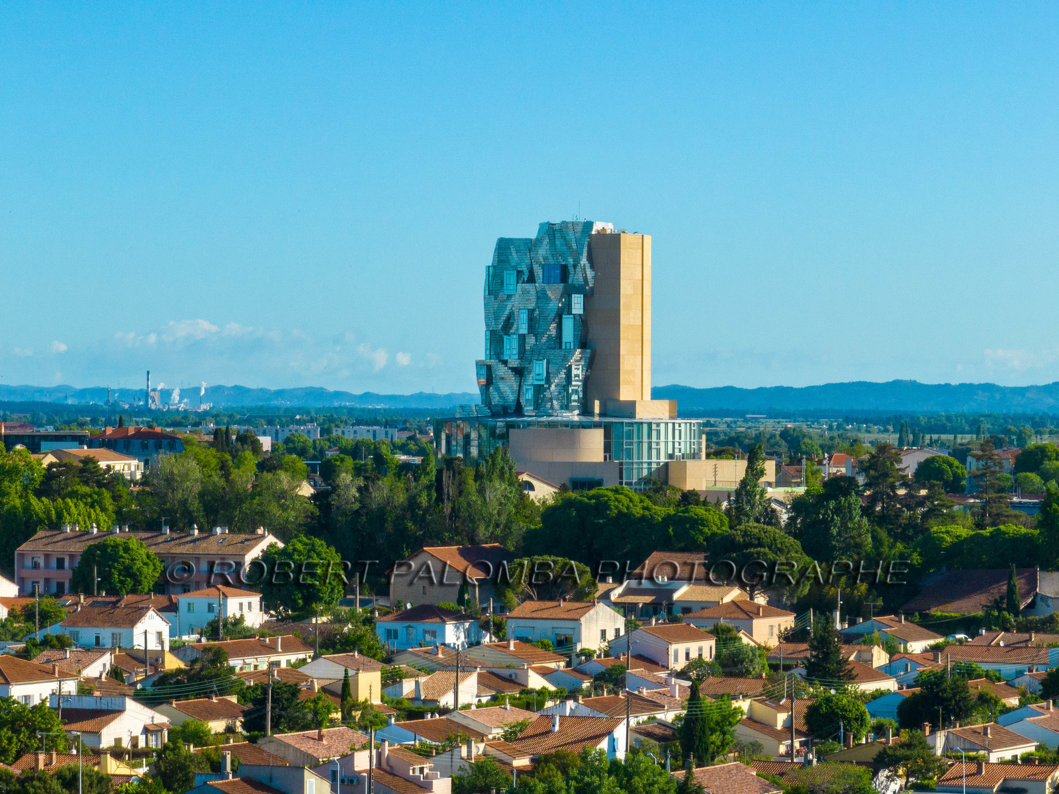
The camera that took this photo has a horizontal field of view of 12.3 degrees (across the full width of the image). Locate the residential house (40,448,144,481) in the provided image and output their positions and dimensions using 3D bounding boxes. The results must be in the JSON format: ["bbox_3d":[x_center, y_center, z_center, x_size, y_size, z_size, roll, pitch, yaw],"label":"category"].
[{"bbox_3d":[-77.320,13.250,871.930,11.600,8.000,16.500,0,0,25],"label":"residential house"}]

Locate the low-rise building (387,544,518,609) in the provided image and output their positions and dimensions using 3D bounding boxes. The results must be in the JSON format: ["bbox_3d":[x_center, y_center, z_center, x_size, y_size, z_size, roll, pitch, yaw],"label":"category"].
[{"bbox_3d":[-7.900,22.800,620.000,13.500,7.700,16.200,0,0,35],"label":"low-rise building"}]

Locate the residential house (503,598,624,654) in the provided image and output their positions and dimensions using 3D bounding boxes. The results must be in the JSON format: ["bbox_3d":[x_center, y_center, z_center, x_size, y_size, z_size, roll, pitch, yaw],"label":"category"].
[{"bbox_3d":[4.550,28.260,598.980,10.400,7.000,9.900,0,0,33],"label":"residential house"}]

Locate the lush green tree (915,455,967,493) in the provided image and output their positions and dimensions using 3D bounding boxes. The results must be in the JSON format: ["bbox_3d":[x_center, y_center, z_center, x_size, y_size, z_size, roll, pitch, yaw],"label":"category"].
[{"bbox_3d":[83.508,16.664,1000.004,10.600,9.800,10.000,0,0,0],"label":"lush green tree"}]

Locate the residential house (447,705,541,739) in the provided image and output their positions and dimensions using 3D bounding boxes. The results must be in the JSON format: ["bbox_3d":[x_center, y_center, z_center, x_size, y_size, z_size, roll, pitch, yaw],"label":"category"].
[{"bbox_3d":[-3.853,28.710,423.267,7.000,4.000,10.500,0,0,27],"label":"residential house"}]

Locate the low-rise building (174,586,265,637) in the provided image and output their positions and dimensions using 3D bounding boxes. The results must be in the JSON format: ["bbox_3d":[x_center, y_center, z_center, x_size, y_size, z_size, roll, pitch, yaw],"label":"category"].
[{"bbox_3d":[-38.721,26.941,617.003,7.800,6.600,7.800,0,0,33],"label":"low-rise building"}]

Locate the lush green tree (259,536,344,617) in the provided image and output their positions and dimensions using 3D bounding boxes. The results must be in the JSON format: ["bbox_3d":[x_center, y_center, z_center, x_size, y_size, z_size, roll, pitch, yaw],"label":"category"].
[{"bbox_3d":[-26.800,21.200,579.000,10.100,9.900,9.800,0,0,0],"label":"lush green tree"}]

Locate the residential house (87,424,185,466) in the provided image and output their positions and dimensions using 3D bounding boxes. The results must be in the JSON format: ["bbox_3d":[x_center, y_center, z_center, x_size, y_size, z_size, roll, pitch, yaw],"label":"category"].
[{"bbox_3d":[-84.814,13.650,1062.269,16.000,14.500,20.000,0,0,-22],"label":"residential house"}]

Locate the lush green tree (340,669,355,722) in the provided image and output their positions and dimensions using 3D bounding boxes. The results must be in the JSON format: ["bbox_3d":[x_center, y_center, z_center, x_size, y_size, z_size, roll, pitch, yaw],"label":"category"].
[{"bbox_3d":[-17.965,29.489,486.002,1.300,5.400,1.300,0,0,0],"label":"lush green tree"}]

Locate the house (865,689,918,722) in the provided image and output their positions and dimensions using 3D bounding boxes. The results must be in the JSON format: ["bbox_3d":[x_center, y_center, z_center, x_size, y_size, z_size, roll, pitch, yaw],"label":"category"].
[{"bbox_3d":[35.794,28.726,451.823,6.600,4.000,9.500,0,0,26],"label":"house"}]

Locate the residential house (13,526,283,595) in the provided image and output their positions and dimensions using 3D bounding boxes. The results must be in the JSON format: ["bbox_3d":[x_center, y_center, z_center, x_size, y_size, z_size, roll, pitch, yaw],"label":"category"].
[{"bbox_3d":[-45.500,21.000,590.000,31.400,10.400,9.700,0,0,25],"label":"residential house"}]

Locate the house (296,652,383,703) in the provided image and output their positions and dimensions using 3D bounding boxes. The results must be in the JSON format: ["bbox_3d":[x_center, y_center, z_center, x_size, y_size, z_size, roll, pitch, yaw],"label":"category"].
[{"bbox_3d":[-19.067,29.135,501.002,8.000,5.900,9.200,0,0,27],"label":"house"}]

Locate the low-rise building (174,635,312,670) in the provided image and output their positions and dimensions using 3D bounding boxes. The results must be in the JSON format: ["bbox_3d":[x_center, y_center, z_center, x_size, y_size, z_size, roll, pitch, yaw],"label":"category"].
[{"bbox_3d":[-32.231,29.281,552.002,6.500,4.200,20.000,0,0,30],"label":"low-rise building"}]

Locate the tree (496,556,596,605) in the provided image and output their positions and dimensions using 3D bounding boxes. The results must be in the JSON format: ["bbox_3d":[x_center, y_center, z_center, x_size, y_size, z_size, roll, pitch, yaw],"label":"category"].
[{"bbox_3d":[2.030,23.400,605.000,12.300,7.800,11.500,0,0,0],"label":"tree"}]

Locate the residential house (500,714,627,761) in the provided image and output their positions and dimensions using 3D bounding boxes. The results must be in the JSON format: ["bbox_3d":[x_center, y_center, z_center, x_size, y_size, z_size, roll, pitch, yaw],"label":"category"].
[{"bbox_3d":[2.700,29.590,411.320,8.000,5.300,7.800,0,0,28],"label":"residential house"}]

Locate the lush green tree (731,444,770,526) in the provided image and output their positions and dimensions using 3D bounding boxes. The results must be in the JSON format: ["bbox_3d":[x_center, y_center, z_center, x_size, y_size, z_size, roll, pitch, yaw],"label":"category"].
[{"bbox_3d":[38.279,15.999,850.000,6.400,16.000,6.400,0,0,0],"label":"lush green tree"}]

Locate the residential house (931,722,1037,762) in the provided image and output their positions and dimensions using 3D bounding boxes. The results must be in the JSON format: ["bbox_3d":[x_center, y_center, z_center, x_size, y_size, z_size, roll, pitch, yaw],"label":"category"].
[{"bbox_3d":[37.630,30.125,419.002,8.000,4.200,9.700,0,0,24],"label":"residential house"}]

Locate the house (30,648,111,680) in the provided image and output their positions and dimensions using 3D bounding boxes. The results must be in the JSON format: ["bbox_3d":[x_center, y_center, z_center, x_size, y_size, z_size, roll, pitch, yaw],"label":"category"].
[{"bbox_3d":[-48.350,28.656,512.378,7.600,4.200,6.200,0,0,24],"label":"house"}]

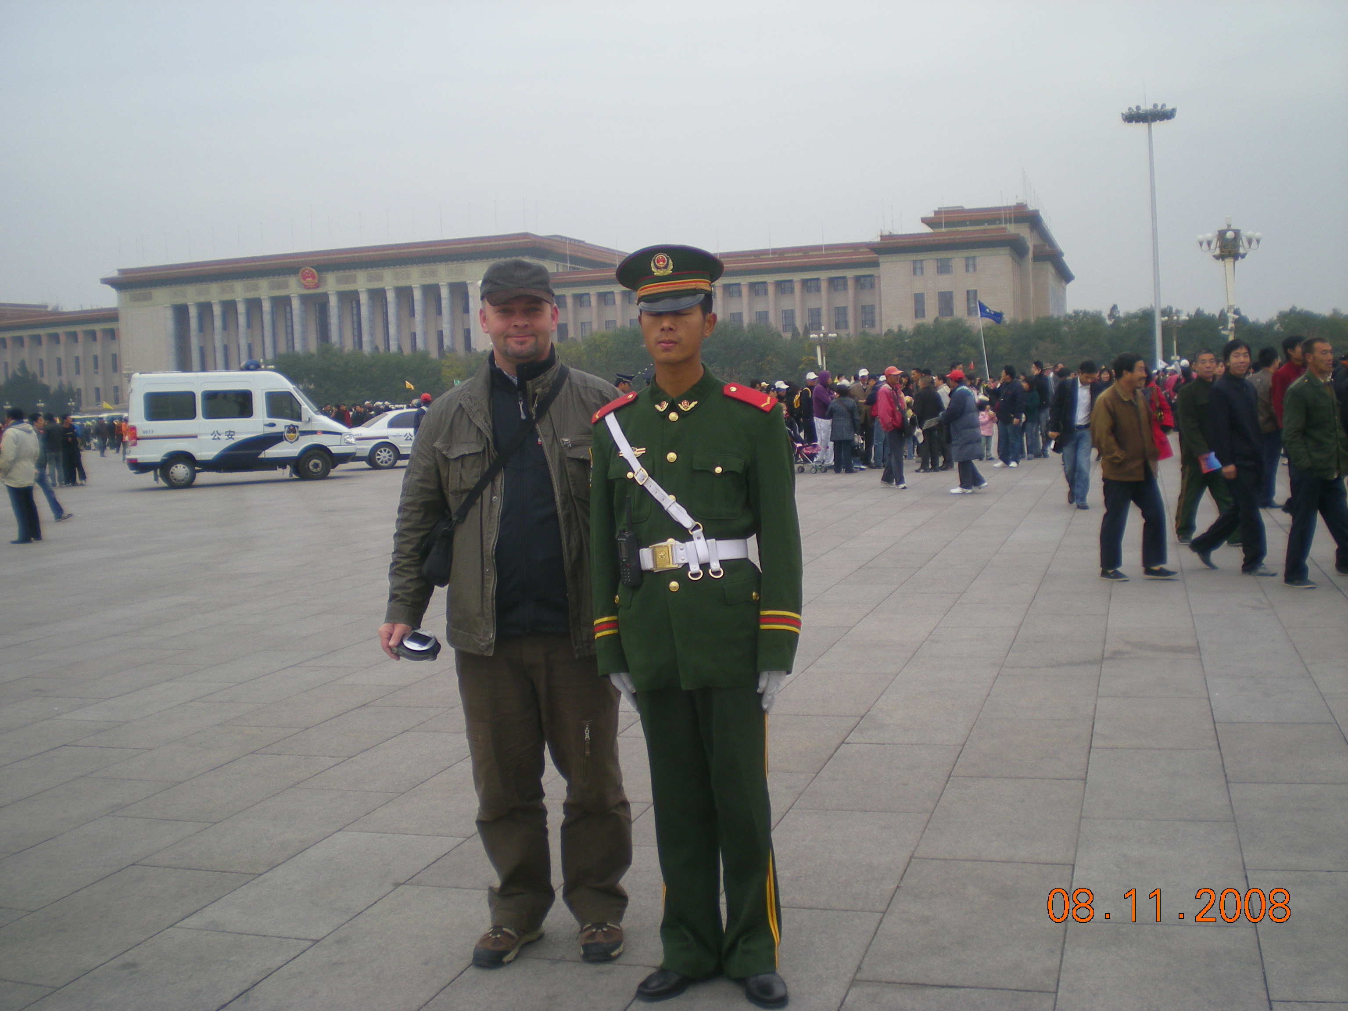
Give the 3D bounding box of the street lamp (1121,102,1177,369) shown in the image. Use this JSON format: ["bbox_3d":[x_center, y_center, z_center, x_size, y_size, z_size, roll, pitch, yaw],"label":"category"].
[{"bbox_3d":[52.982,-28.733,163.456,6.000,30.500,6.000,-2,4,0],"label":"street lamp"}]

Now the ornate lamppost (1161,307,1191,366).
[{"bbox_3d":[89.495,-28.773,263.871,5.000,12.100,5.000,-2,4,0],"label":"ornate lamppost"}]

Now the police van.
[{"bbox_3d":[-9.286,-1.718,32.116,4.750,2.400,2.000,-3,4,-12],"label":"police van"}]

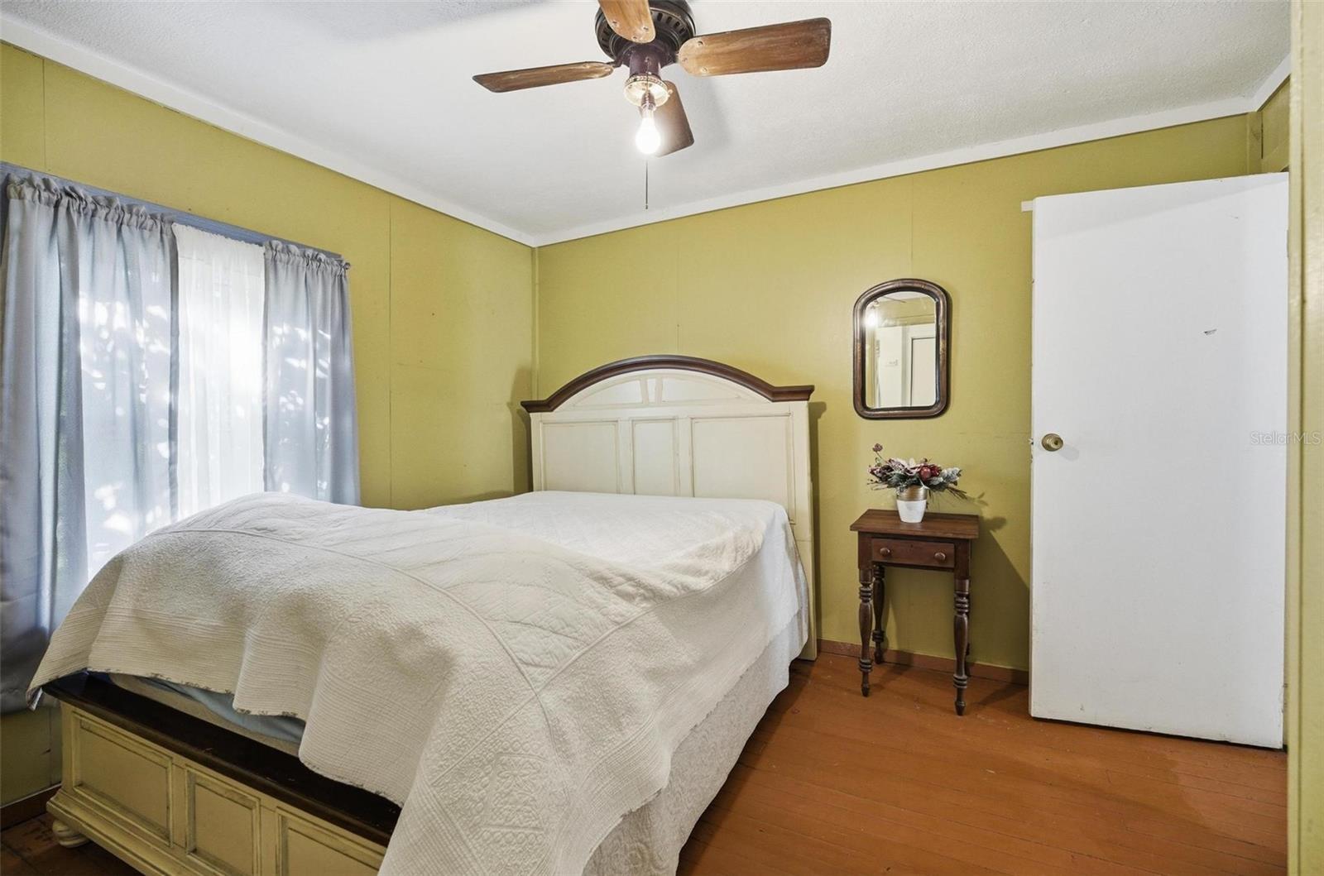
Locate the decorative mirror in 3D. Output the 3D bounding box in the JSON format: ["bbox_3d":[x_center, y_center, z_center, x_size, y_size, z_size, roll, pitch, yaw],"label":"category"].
[{"bbox_3d":[1.123,-0.422,2.782,0.415,0.665,0.040,0,1,28],"label":"decorative mirror"}]

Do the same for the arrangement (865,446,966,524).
[{"bbox_3d":[1.085,0.196,2.522,0.390,0.340,0.310,0,1,28],"label":"arrangement"}]

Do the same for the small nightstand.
[{"bbox_3d":[1.097,0.721,2.537,0.468,0.725,0.473,0,1,28],"label":"small nightstand"}]

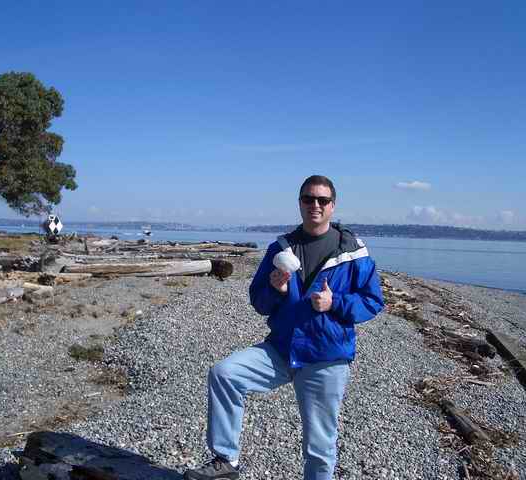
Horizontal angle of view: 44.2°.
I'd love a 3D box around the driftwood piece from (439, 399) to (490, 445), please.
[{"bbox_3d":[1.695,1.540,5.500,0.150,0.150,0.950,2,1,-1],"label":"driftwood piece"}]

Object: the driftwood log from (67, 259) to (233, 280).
[{"bbox_3d":[-3.660,0.910,20.700,5.400,0.560,0.560,2,1,-2],"label":"driftwood log"}]

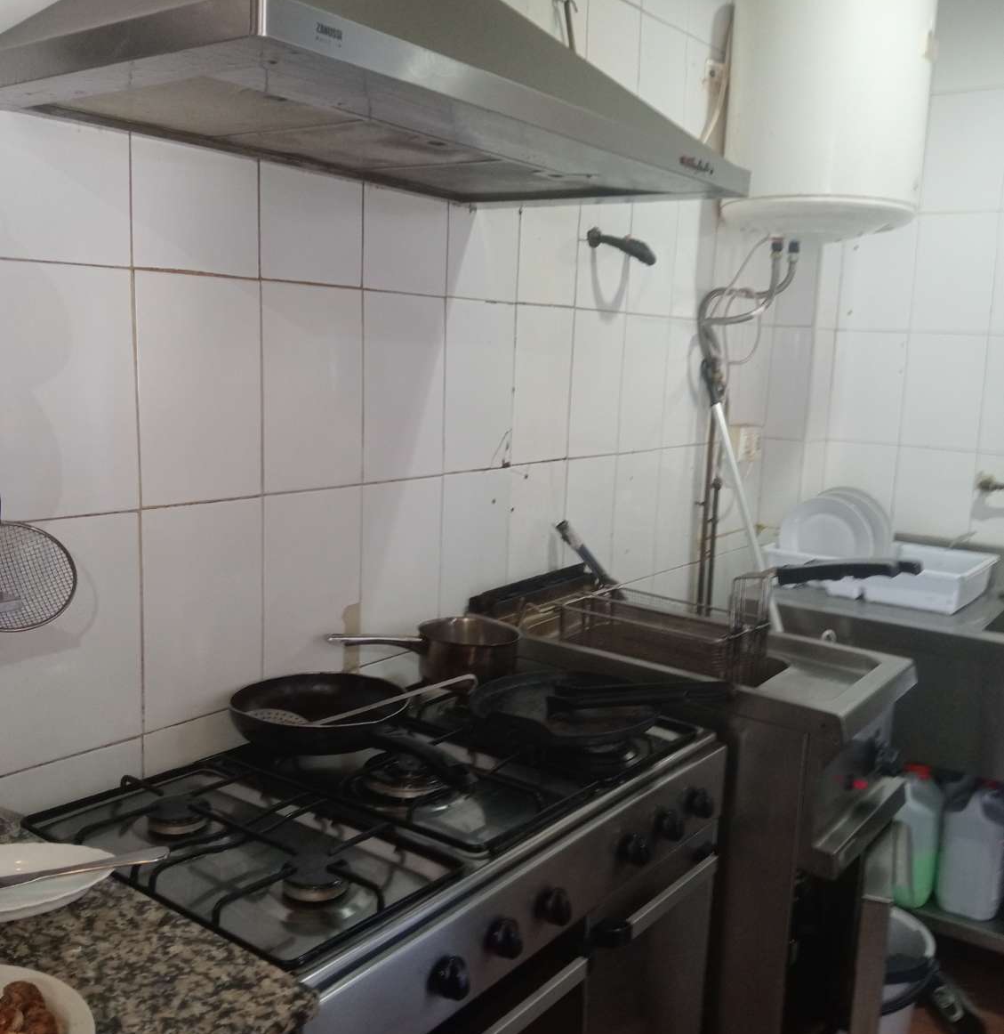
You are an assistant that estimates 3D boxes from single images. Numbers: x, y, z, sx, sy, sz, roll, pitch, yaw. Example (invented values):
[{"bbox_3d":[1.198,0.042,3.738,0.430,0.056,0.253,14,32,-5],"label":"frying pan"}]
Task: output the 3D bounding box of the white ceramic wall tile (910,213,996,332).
[{"bbox_3d":[1.167,-0.624,2.786,0.200,0.300,0.010,8,11,36],"label":"white ceramic wall tile"}]

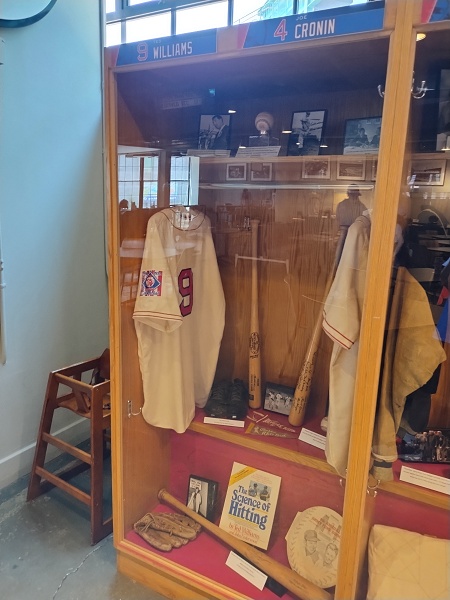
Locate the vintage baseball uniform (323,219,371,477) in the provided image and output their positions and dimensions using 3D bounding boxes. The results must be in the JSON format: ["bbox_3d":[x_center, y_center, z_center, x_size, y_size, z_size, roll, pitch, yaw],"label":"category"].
[{"bbox_3d":[0.446,0.129,1.441,0.170,0.820,0.490,8,13,26],"label":"vintage baseball uniform"}]

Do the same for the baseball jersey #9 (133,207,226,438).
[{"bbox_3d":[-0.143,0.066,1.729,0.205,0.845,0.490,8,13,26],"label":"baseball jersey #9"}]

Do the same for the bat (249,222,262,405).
[{"bbox_3d":[0.142,0.070,2.029,0.065,0.873,0.065,0,6,0],"label":"bat"}]

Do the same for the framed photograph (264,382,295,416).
[{"bbox_3d":[0.272,0.459,2.004,0.172,0.132,0.018,7,1,22],"label":"framed photograph"}]

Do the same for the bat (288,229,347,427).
[{"bbox_3d":[0.410,0.125,1.859,0.065,0.862,0.065,16,9,24],"label":"bat"}]

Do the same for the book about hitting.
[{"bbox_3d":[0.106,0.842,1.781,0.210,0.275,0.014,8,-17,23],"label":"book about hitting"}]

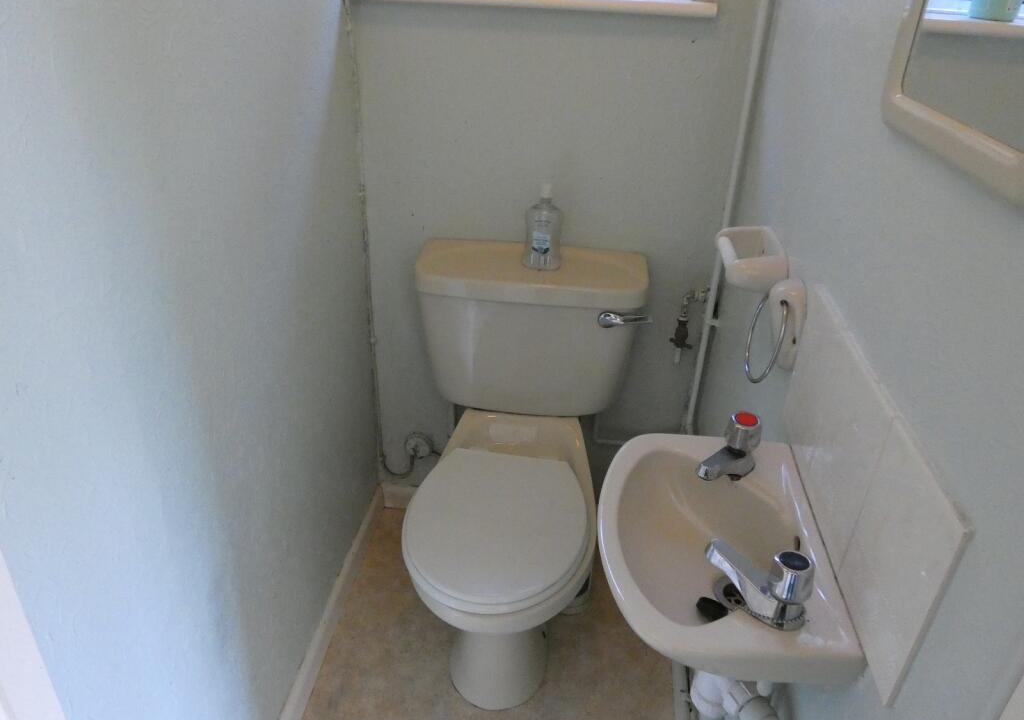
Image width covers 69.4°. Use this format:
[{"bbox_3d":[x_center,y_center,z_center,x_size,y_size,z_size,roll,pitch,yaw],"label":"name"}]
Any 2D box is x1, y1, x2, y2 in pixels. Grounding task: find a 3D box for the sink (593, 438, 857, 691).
[{"bbox_3d":[0.239,0.260,0.930,0.270,0.148,0.365,5,30,5],"label":"sink"}]

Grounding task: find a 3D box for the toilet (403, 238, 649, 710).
[{"bbox_3d":[0.005,0.264,1.546,0.475,0.810,0.685,5,30,5],"label":"toilet"}]

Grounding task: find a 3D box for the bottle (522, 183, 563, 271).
[{"bbox_3d":[0.064,-0.273,1.496,0.077,0.177,0.050,7,30,8],"label":"bottle"}]

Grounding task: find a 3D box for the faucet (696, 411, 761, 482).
[{"bbox_3d":[0.277,0.115,0.958,0.107,0.087,0.047,-19,36,-32],"label":"faucet"}]

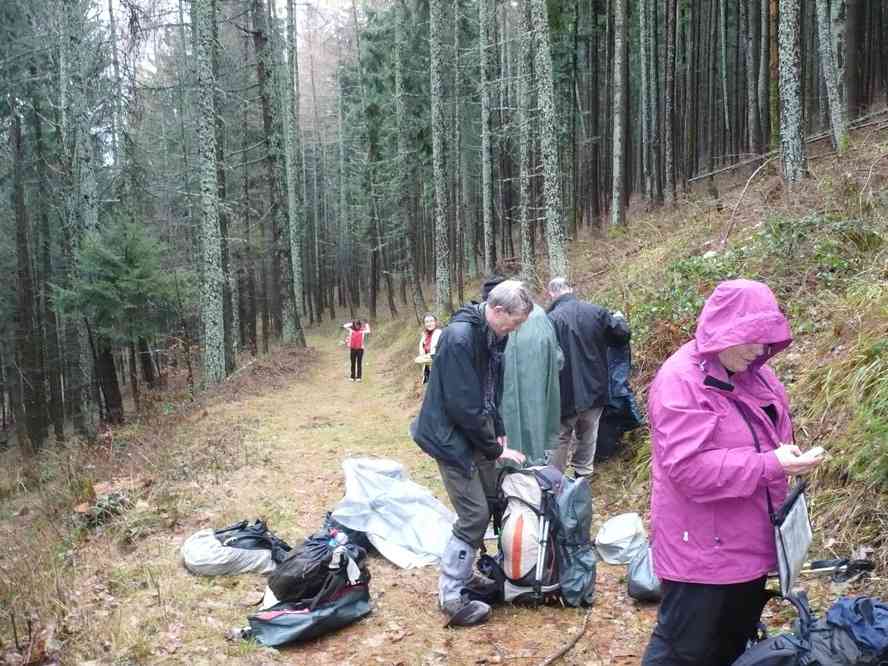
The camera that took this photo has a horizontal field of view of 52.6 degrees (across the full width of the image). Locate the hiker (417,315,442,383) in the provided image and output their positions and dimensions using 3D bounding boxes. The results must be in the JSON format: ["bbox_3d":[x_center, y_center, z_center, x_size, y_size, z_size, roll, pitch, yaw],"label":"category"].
[{"bbox_3d":[-0.190,0.550,13.300,0.500,1.640,0.400,0,3,14],"label":"hiker"}]

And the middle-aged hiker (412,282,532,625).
[{"bbox_3d":[0.133,0.560,4.330,0.570,1.620,0.530,0,3,18],"label":"middle-aged hiker"}]

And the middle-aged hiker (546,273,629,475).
[{"bbox_3d":[1.180,0.380,7.450,0.700,1.690,0.480,-1,3,3],"label":"middle-aged hiker"}]

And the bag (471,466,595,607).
[{"bbox_3d":[0.440,1.000,4.500,0.480,0.660,0.390,1,3,32],"label":"bag"}]

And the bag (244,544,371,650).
[{"bbox_3d":[-0.640,1.220,4.220,0.330,0.270,0.580,2,4,45],"label":"bag"}]

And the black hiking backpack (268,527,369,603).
[{"bbox_3d":[-0.615,1.135,4.380,0.440,0.270,0.310,-28,18,-37],"label":"black hiking backpack"}]

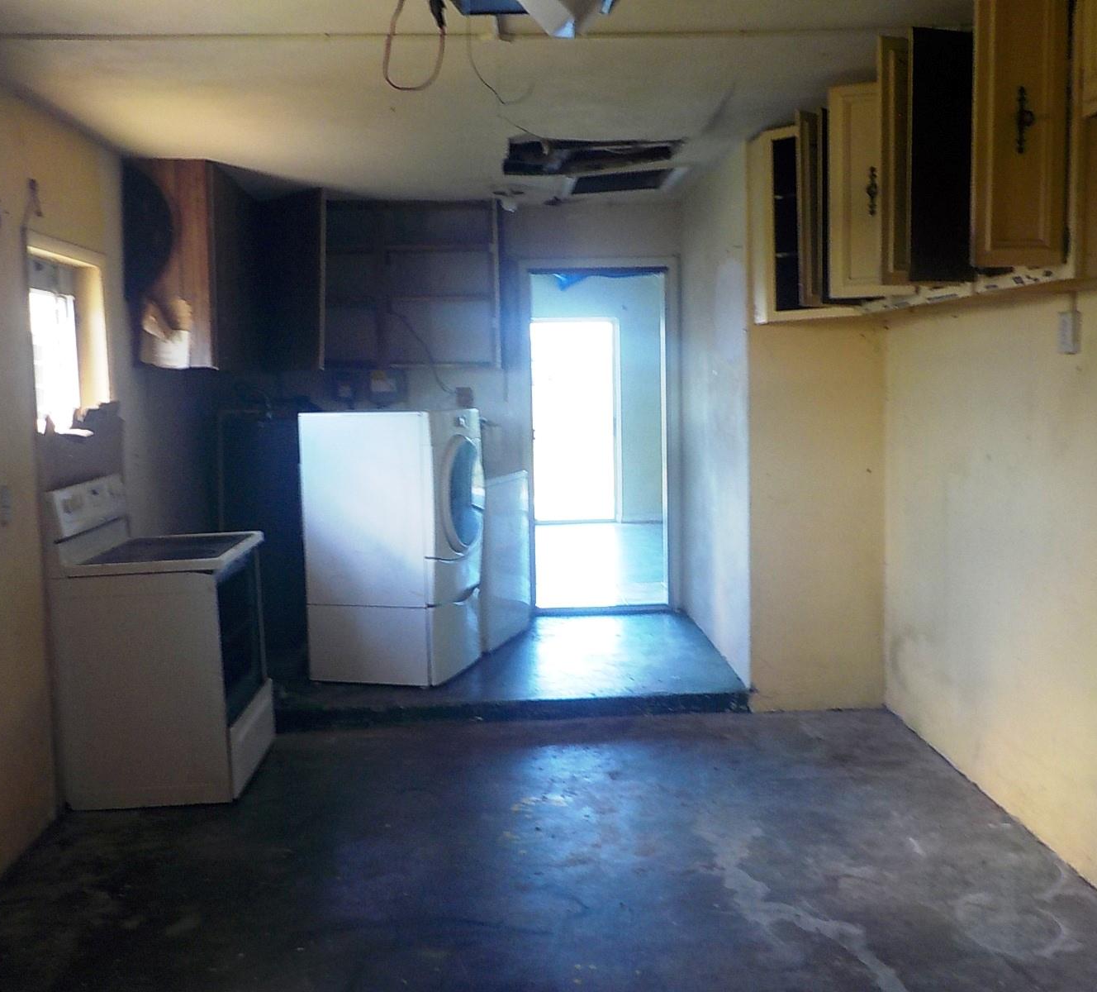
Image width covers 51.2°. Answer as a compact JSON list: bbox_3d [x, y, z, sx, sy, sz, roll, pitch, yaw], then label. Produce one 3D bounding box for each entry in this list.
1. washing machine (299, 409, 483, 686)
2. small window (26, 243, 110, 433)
[{"bbox_3d":[-0.726,0.223,5.706,0.720,1.290,0.685,0,6,16],"label":"washing machine"},{"bbox_3d":[-1.881,-0.574,4.401,0.120,0.690,0.770,-2,6,-3],"label":"small window"}]

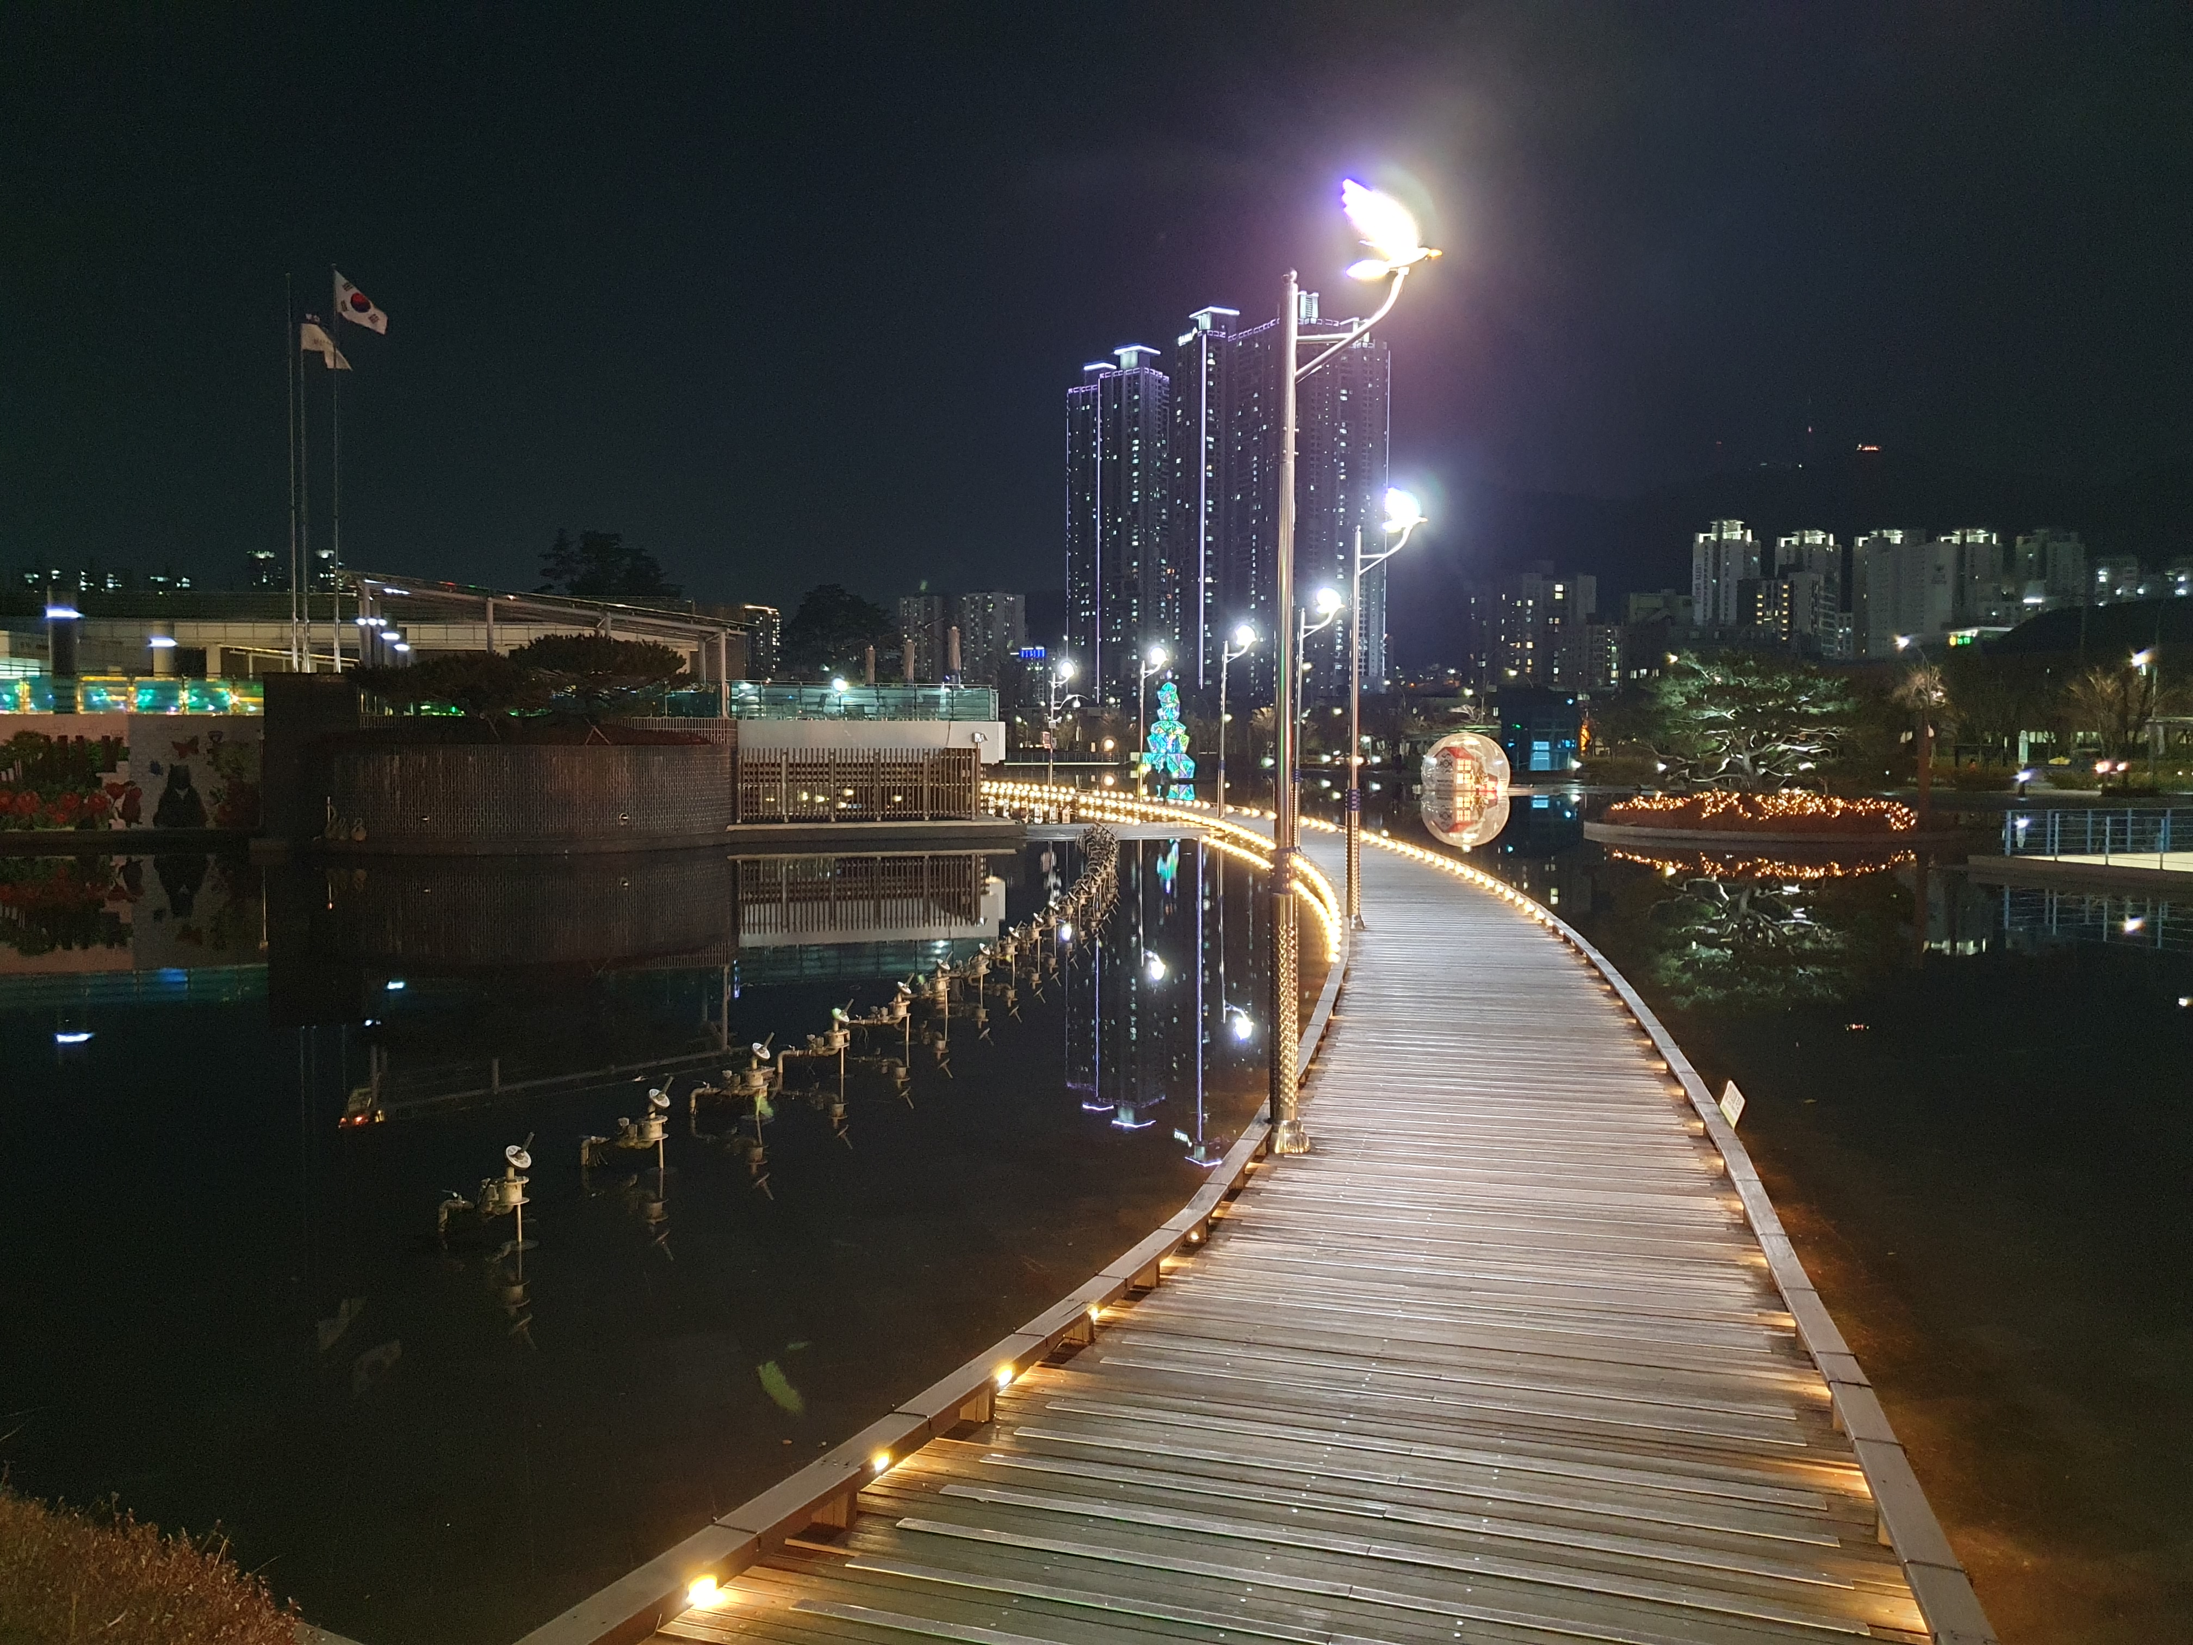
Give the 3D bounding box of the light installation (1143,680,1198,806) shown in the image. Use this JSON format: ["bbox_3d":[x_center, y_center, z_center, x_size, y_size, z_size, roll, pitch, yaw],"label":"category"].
[{"bbox_3d":[3.159,-3.963,71.434,2.301,4.394,2.301,0,3,0],"label":"light installation"}]

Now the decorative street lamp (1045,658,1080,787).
[{"bbox_3d":[-1.001,-2.845,49.875,0.750,3.970,0.450,-1,3,-18],"label":"decorative street lamp"}]

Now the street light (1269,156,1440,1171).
[{"bbox_3d":[1.050,-0.601,6.742,0.750,3.970,0.450,1,3,15],"label":"street light"}]

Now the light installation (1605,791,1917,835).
[{"bbox_3d":[13.389,-0.318,33.199,6.228,0.640,5.536,0,3,0],"label":"light installation"}]

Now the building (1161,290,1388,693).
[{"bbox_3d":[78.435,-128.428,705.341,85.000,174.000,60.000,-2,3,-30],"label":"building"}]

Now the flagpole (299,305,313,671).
[{"bbox_3d":[-13.934,-5.815,29.059,0.130,6.500,0.130,0,3,0],"label":"flagpole"}]

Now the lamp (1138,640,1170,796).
[{"bbox_3d":[1.470,-2.412,41.693,0.750,3.970,0.450,0,3,-12],"label":"lamp"}]

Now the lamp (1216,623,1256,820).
[{"bbox_3d":[2.848,-1.937,32.624,0.750,3.970,0.450,0,3,-6],"label":"lamp"}]

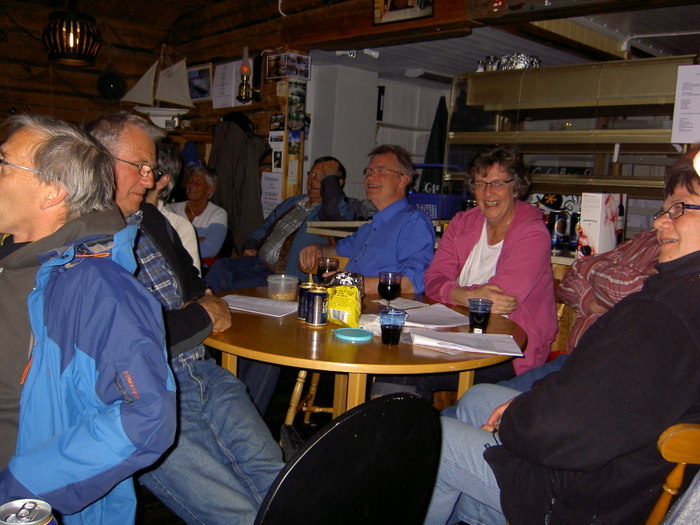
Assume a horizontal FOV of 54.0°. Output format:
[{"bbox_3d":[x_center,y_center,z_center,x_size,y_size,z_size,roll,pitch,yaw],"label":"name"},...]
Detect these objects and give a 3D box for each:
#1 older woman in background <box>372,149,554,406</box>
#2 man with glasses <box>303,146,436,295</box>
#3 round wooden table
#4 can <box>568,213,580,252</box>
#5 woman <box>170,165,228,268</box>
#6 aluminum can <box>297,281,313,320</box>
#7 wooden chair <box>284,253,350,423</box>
[{"bbox_3d":[0.486,0.253,2.596,0.540,1.330,0.680,8,9,33],"label":"older woman in background"},{"bbox_3d":[0.050,0.176,2.932,0.580,1.340,0.660,11,11,42],"label":"man with glasses"},{"bbox_3d":[-0.014,0.549,2.443,1.180,0.730,1.180,3,8,0],"label":"round wooden table"},{"bbox_3d":[1.020,-0.134,3.056,0.066,0.168,0.066,3,8,0],"label":"can"},{"bbox_3d":[-1.002,0.006,4.269,0.500,1.190,0.680,7,9,26],"label":"woman"},{"bbox_3d":[-0.140,0.130,2.332,0.066,0.116,0.066,3,8,0],"label":"aluminum can"},{"bbox_3d":[-0.063,0.402,3.115,0.430,0.830,0.470,3,8,0],"label":"wooden chair"}]

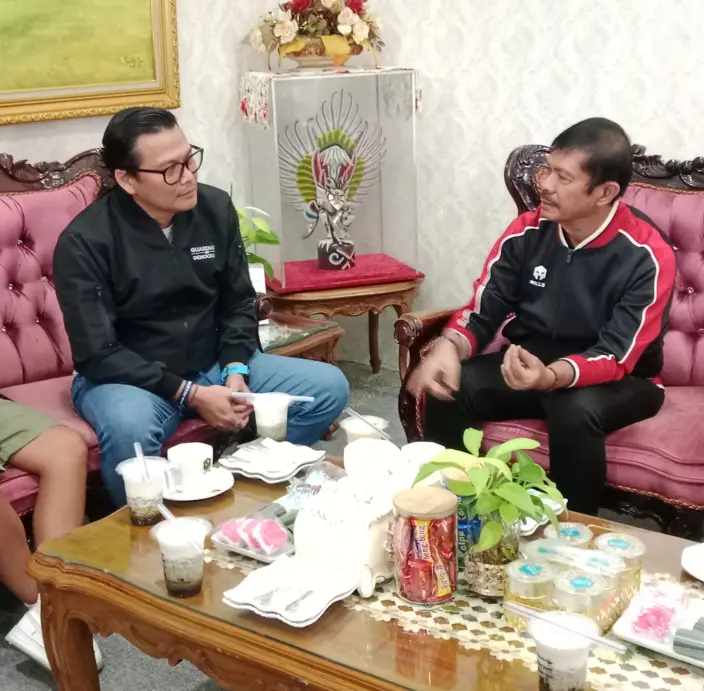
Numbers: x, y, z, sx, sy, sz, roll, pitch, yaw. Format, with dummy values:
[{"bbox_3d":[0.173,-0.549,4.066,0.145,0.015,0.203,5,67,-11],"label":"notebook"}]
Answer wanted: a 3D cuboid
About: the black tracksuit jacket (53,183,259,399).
[{"bbox_3d":[-0.488,-0.133,2.520,0.510,0.560,0.400,-15,21,-37],"label":"black tracksuit jacket"}]

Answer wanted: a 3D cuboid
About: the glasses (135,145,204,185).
[{"bbox_3d":[-0.432,-0.424,2.372,0.140,0.045,0.140,12,35,38],"label":"glasses"}]

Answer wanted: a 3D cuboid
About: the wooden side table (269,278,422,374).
[{"bbox_3d":[-0.079,-0.047,3.951,0.580,0.470,0.440,-7,17,-17],"label":"wooden side table"}]

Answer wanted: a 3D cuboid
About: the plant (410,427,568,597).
[{"bbox_3d":[0.207,0.252,1.507,0.225,0.250,0.190,1,17,7],"label":"plant"}]

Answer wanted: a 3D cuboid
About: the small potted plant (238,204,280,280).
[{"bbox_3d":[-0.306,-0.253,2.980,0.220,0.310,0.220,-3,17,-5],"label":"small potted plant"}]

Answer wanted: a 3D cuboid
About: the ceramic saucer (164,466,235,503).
[{"bbox_3d":[-0.302,0.264,1.912,0.160,0.024,0.160,-4,17,-8],"label":"ceramic saucer"}]

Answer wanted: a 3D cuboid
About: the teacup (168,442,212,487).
[{"bbox_3d":[-0.310,0.231,1.913,0.087,0.058,0.107,10,20,34],"label":"teacup"}]

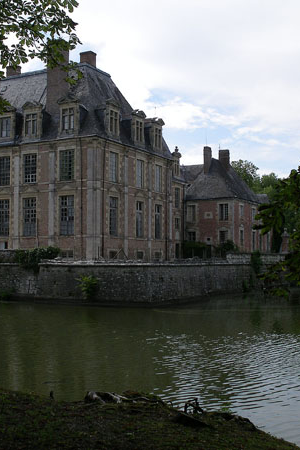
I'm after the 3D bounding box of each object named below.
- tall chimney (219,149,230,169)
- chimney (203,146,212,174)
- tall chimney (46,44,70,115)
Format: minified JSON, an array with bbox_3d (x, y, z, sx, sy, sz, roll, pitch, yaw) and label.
[{"bbox_3d":[9.614,-8.303,82.451,1.219,2.389,0.585,-2,-4,28],"label":"tall chimney"},{"bbox_3d":[7.290,-7.883,80.801,0.536,3.510,1.365,-2,-4,28],"label":"chimney"},{"bbox_3d":[-9.089,-14.386,63.373,1.511,6.923,1.609,-2,-4,28],"label":"tall chimney"}]

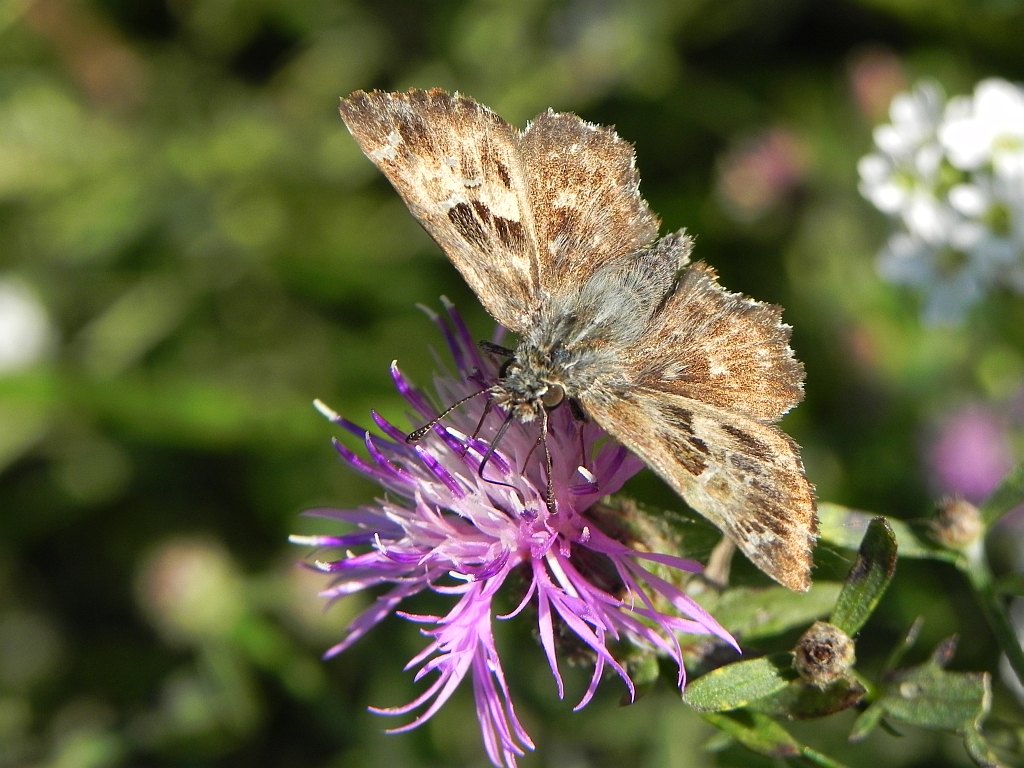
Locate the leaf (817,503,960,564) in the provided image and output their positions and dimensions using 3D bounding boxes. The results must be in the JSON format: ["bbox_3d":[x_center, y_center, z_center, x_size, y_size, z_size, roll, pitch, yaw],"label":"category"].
[{"bbox_3d":[0.019,0.008,0.163,0.009,0.001,0.002,13,44,-9],"label":"leaf"}]

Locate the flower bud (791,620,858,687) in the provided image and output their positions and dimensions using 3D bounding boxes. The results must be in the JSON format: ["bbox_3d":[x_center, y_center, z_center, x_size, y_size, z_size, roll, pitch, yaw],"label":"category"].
[{"bbox_3d":[0.016,0.014,0.157,0.003,0.004,0.003,-1,75,6],"label":"flower bud"}]

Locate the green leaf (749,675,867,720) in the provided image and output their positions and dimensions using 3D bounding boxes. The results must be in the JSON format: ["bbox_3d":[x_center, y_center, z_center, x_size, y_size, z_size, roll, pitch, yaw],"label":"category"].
[{"bbox_3d":[0.015,0.016,0.156,0.007,0.001,0.002,-4,52,-22],"label":"green leaf"}]

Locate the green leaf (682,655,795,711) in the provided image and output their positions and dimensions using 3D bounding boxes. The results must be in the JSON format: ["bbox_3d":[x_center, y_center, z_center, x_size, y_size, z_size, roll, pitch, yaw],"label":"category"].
[{"bbox_3d":[0.012,0.015,0.153,0.007,0.001,0.002,-13,54,-17],"label":"green leaf"}]

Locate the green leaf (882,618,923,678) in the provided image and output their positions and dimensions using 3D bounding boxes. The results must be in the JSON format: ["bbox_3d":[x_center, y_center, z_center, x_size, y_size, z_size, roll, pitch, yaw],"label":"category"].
[{"bbox_3d":[0.020,0.013,0.156,0.001,0.001,0.004,31,58,6],"label":"green leaf"}]

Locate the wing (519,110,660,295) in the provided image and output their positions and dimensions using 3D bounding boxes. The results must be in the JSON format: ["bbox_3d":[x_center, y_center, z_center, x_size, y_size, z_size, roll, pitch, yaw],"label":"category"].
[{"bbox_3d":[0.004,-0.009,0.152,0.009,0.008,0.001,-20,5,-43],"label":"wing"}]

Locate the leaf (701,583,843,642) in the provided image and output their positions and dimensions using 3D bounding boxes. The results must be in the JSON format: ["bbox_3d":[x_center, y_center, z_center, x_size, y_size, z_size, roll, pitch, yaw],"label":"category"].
[{"bbox_3d":[0.013,0.012,0.159,0.009,0.001,0.003,-11,42,-19],"label":"leaf"}]

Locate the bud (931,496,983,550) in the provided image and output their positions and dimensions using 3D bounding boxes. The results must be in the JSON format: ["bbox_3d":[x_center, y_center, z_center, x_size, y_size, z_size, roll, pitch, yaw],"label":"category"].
[{"bbox_3d":[0.023,0.007,0.164,0.003,0.003,0.003,-33,45,6],"label":"bud"}]

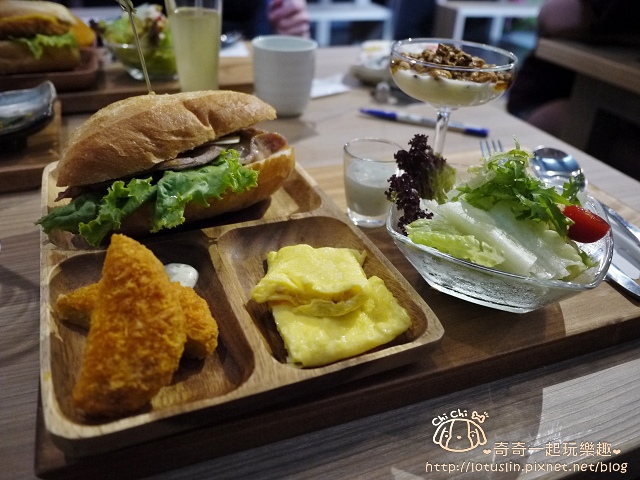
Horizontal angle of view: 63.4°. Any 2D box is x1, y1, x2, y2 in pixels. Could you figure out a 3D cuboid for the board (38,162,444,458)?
[{"bbox_3d":[-0.069,0.001,0.323,0.185,0.017,0.263,-10,35,-22],"label":"board"}]

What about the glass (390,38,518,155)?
[{"bbox_3d":[0.091,-0.089,0.400,0.094,0.106,0.094,4,33,0],"label":"glass"}]

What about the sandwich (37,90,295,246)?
[{"bbox_3d":[-0.095,-0.059,0.349,0.172,0.072,0.078,-18,39,-31],"label":"sandwich"}]

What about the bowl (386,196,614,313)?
[{"bbox_3d":[0.106,0.001,0.318,0.127,0.044,0.127,16,34,18],"label":"bowl"}]

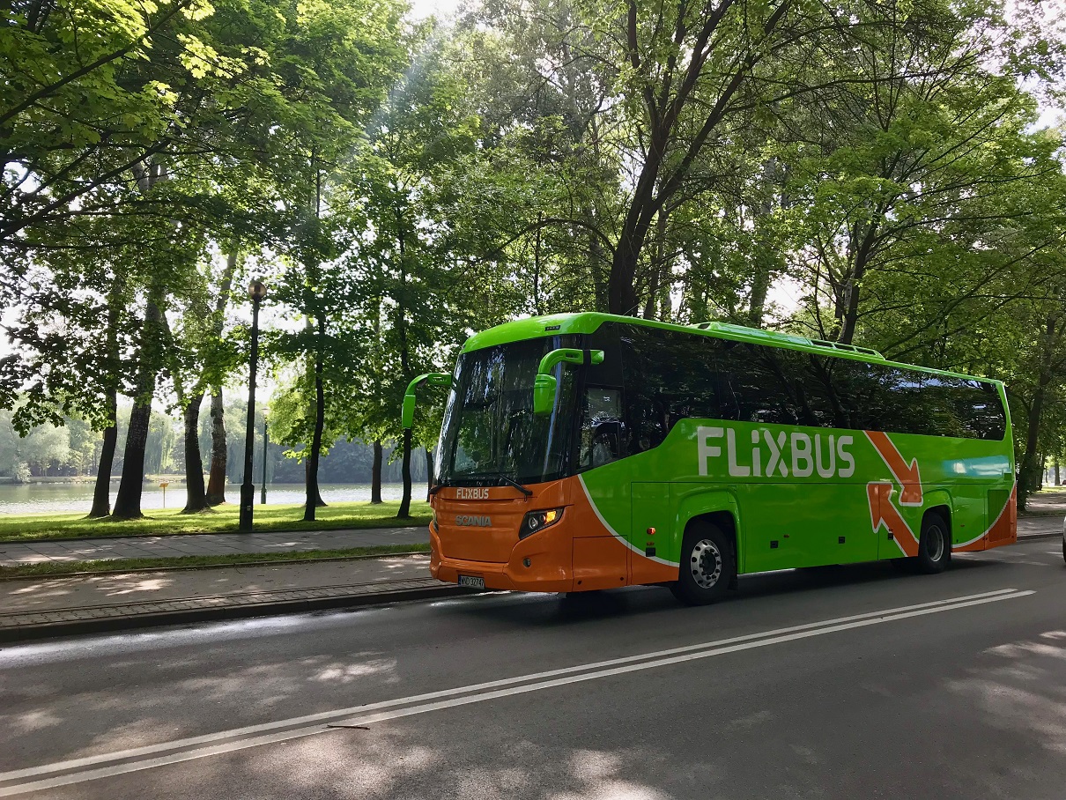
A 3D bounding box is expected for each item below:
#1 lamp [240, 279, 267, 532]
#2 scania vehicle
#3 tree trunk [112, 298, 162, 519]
[{"bbox_3d":[-6.225,0.093,19.133,0.460,5.646,0.420,2,-5,-18],"label":"lamp"},{"bbox_3d":[3.882,0.978,13.941,12.112,3.780,2.680,4,-7,-38],"label":"scania vehicle"},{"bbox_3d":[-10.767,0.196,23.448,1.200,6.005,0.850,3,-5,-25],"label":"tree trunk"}]

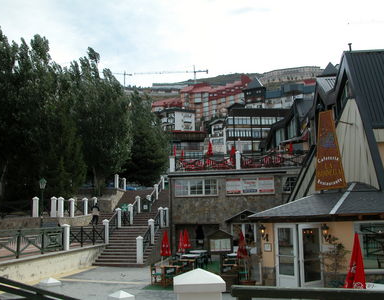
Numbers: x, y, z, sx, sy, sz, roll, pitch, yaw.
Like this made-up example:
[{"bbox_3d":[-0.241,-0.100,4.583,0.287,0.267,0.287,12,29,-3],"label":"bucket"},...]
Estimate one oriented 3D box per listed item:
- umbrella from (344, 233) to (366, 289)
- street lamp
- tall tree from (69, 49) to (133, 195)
[{"bbox_3d":[4.169,3.227,10.450,0.550,2.150,0.550,-1,-8,0],"label":"umbrella"},{"bbox_3d":[-9.454,3.230,25.697,0.450,2.840,0.450,-1,-8,0],"label":"street lamp"},{"bbox_3d":[-8.268,-2.775,36.947,5.600,13.610,5.600,-1,-8,0],"label":"tall tree"}]

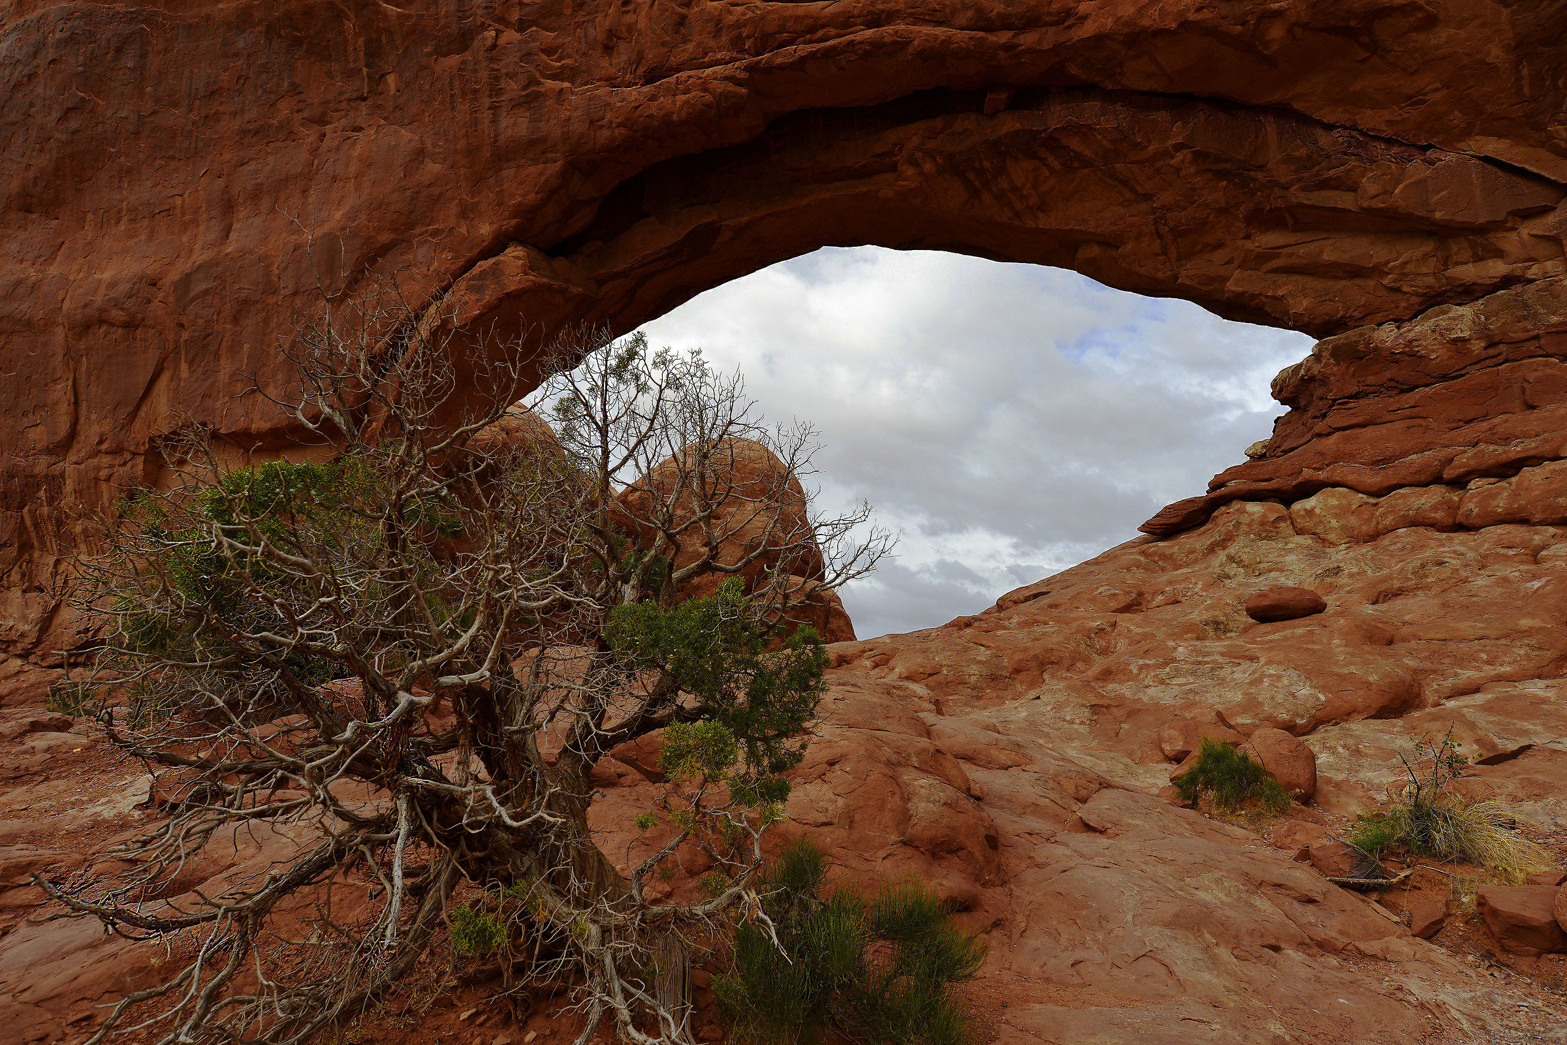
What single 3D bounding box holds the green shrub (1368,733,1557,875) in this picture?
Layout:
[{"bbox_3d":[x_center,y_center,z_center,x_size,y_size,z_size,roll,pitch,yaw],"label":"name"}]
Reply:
[{"bbox_3d":[4.064,1.678,4.700,0.900,0.760,0.750,0,-8,0],"label":"green shrub"}]

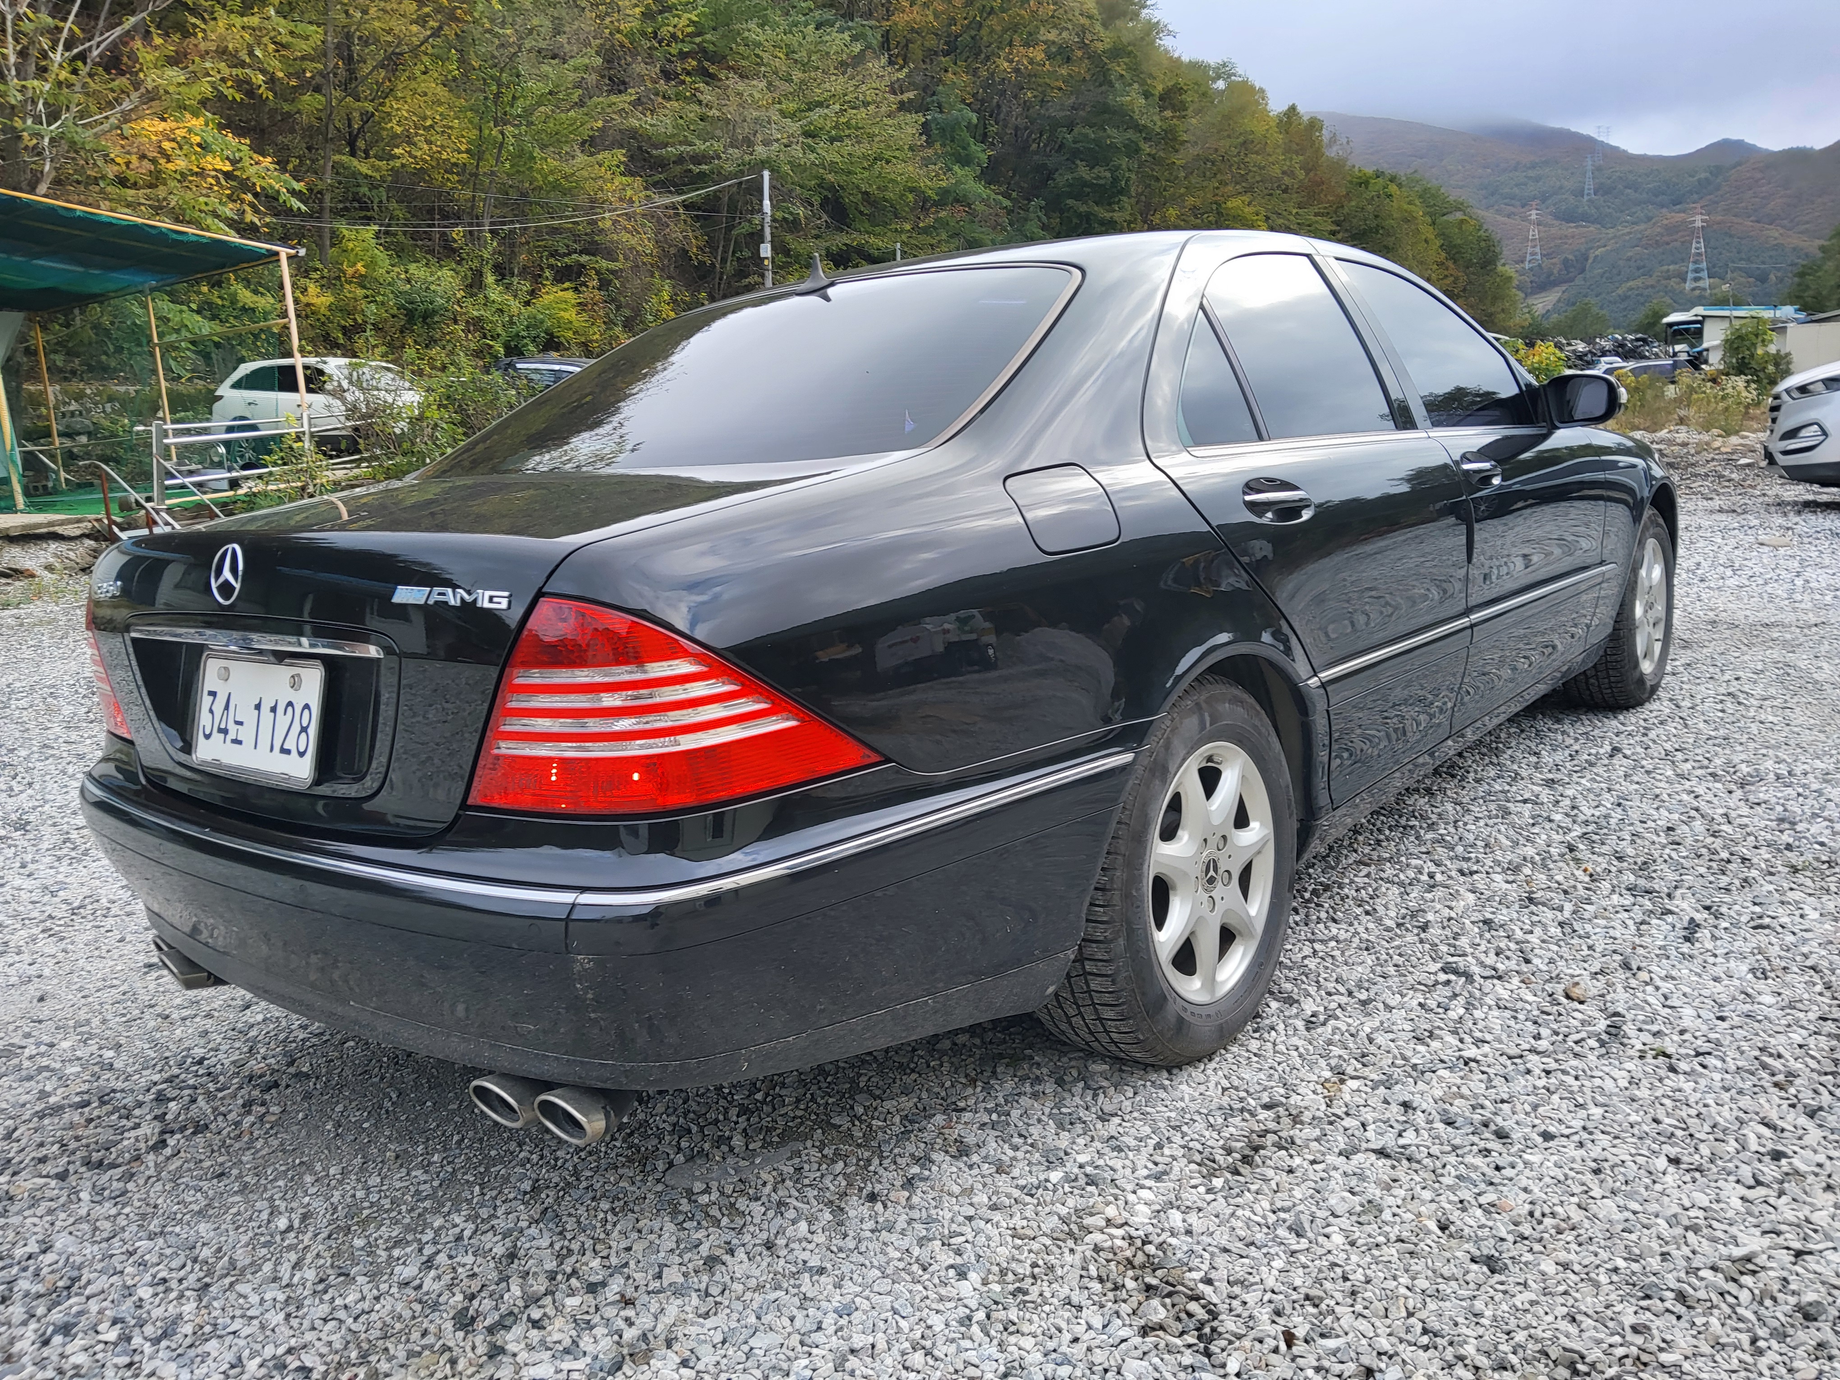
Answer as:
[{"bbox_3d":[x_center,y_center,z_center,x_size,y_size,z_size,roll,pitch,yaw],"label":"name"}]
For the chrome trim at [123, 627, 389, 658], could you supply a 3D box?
[{"bbox_3d":[-0.934,-0.071,1.933,0.750,0.028,0.045,4,14,39],"label":"chrome trim"}]

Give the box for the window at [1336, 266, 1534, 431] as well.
[{"bbox_3d":[1.251,-0.803,3.271,0.060,0.420,0.780,-27,-7,41],"label":"window"}]

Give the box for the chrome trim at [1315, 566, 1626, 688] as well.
[{"bbox_3d":[1.406,-0.202,3.338,0.025,0.030,2.206,4,12,39],"label":"chrome trim"}]

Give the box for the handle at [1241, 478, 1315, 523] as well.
[{"bbox_3d":[0.610,-0.318,2.346,0.055,0.080,0.240,4,14,40],"label":"handle"}]

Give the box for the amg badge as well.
[{"bbox_3d":[-0.550,-0.109,1.612,0.197,0.024,0.010,4,-1,30],"label":"amg badge"}]

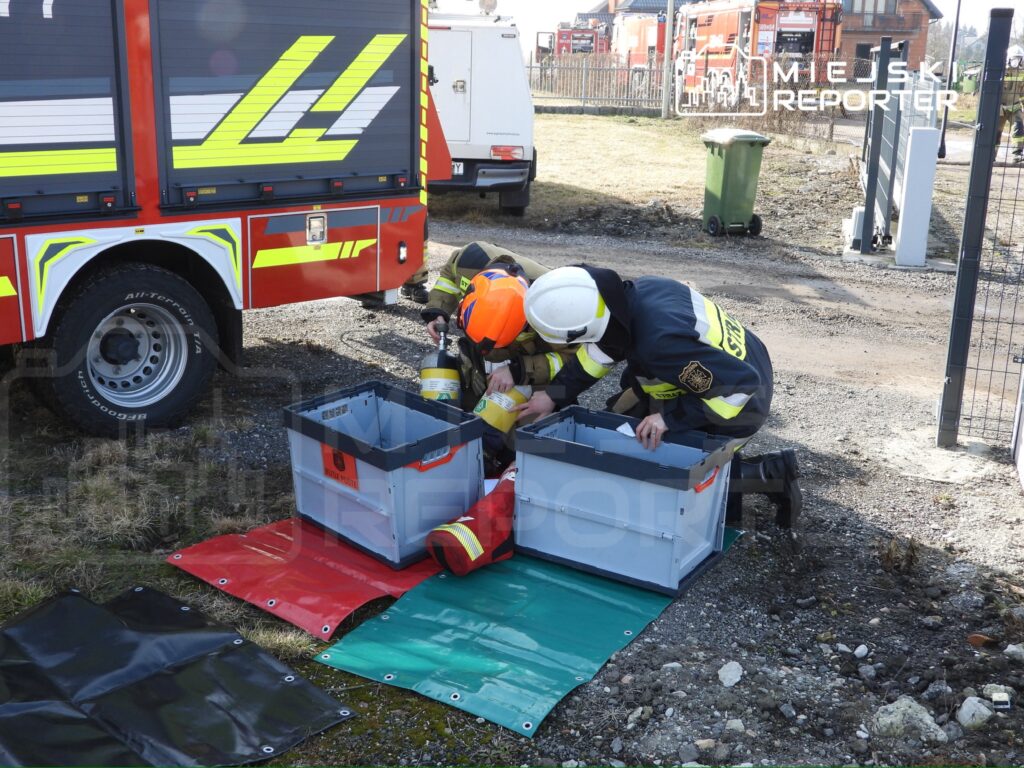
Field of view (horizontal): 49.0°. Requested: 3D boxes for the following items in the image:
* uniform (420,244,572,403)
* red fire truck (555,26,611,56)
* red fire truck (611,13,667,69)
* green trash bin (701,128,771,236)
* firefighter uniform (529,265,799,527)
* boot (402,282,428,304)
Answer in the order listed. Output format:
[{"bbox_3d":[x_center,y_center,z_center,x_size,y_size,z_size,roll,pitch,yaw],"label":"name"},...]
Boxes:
[{"bbox_3d":[0.021,-0.129,4.614,0.650,0.870,0.880,7,18,21],"label":"uniform"},{"bbox_3d":[3.314,-15.513,53.360,2.420,3.000,7.200,1,16,1],"label":"red fire truck"},{"bbox_3d":[6.861,-15.257,52.267,2.500,3.200,7.600,-3,17,-11],"label":"red fire truck"},{"bbox_3d":[2.090,-1.907,10.639,0.475,0.965,0.540,-4,17,-15],"label":"green trash bin"},{"bbox_3d":[0.540,0.033,4.108,0.980,0.860,0.600,3,17,8],"label":"firefighter uniform"},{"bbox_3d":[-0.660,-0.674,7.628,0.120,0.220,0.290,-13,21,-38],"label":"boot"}]

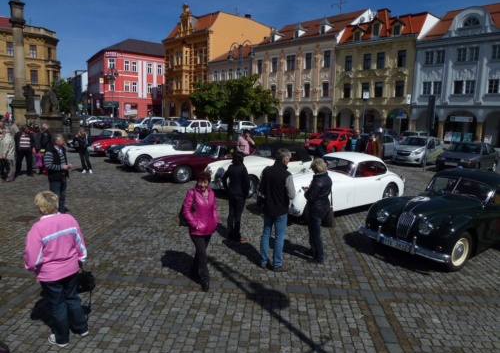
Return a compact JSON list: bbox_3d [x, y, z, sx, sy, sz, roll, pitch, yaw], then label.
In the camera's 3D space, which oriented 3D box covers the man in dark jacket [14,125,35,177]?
[{"bbox_3d":[-7.852,-0.896,12.056,0.560,1.716,0.400,0,11,-7],"label":"man in dark jacket"}]

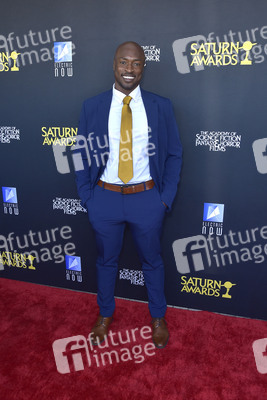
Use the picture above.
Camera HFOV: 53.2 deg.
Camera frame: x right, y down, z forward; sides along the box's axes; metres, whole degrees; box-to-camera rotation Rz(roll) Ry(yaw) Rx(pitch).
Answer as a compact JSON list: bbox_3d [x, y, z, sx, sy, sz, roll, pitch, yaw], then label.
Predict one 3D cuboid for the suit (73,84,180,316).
[{"bbox_3d":[-0.040,0.065,1.705,0.650,1.480,0.320,2,13,0],"label":"suit"}]

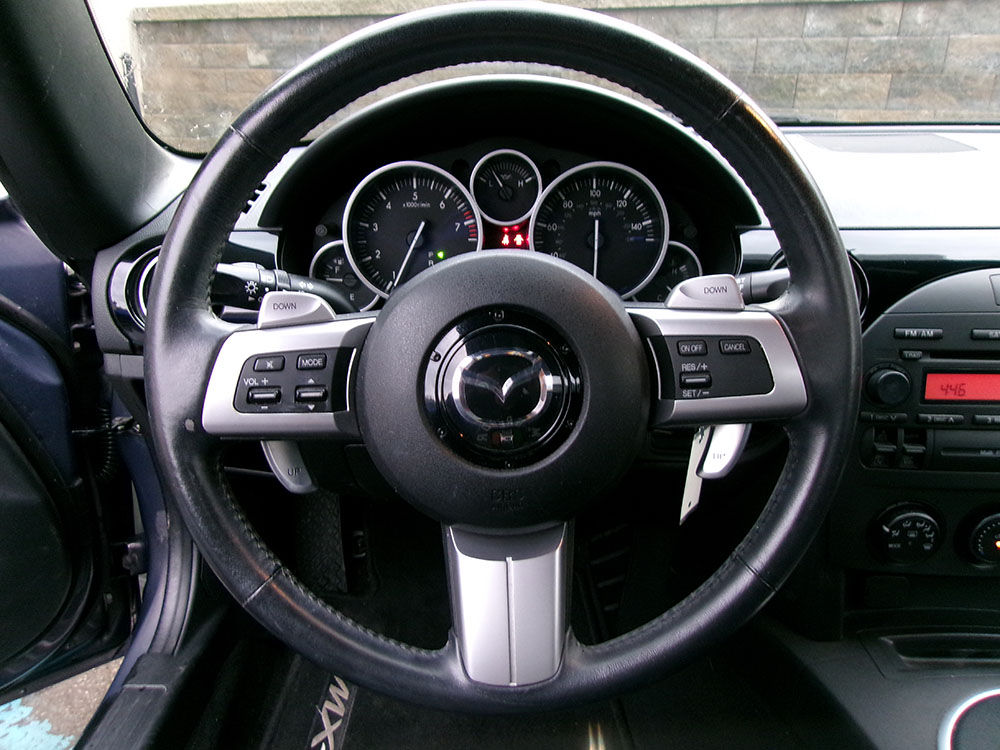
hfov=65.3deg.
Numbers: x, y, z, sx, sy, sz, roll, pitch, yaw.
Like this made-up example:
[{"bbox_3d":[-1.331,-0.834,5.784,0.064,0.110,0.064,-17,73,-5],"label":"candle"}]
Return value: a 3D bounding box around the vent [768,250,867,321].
[{"bbox_3d":[0.247,-0.065,0.608,0.080,0.080,0.045,0,7,0],"label":"vent"}]

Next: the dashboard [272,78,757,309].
[{"bbox_3d":[0.006,-0.135,0.615,0.355,0.185,0.150,0,8,0],"label":"dashboard"}]

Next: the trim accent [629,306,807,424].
[{"bbox_3d":[0.115,-0.005,0.414,0.093,0.062,0.024,0,-3,0],"label":"trim accent"}]

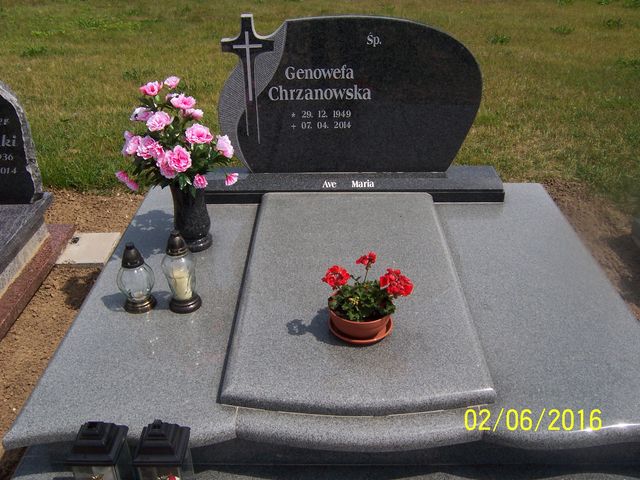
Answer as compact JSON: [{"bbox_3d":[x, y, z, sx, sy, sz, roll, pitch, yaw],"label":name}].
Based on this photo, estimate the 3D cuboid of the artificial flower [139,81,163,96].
[{"bbox_3d":[-0.519,-0.464,1.867,0.075,0.055,0.055,0,0,0],"label":"artificial flower"}]

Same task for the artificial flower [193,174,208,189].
[{"bbox_3d":[-0.379,-0.186,1.936,0.050,0.046,0.045,-6,31,-9],"label":"artificial flower"}]

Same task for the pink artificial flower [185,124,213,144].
[{"bbox_3d":[-0.378,-0.328,1.899,0.086,0.070,0.055,-4,-1,-6],"label":"pink artificial flower"}]

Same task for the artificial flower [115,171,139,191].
[{"bbox_3d":[-0.635,-0.195,2.002,0.045,0.075,0.080,-45,46,-15],"label":"artificial flower"}]

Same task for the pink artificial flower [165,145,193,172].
[{"bbox_3d":[-0.460,-0.267,1.997,0.086,0.088,0.055,-3,19,-5],"label":"pink artificial flower"}]

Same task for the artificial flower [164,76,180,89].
[{"bbox_3d":[-0.490,-0.523,2.026,0.058,0.050,0.055,11,2,18],"label":"artificial flower"}]

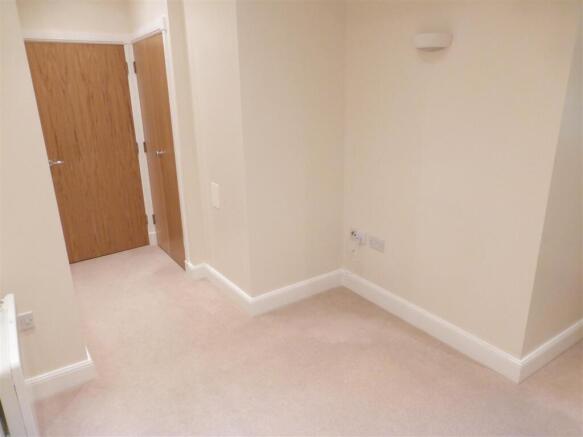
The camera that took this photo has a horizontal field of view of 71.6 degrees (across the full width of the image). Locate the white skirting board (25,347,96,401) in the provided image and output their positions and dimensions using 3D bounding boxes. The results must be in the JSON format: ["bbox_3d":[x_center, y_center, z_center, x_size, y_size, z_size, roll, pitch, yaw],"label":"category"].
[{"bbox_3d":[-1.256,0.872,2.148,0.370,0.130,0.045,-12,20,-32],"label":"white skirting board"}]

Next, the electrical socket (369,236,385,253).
[{"bbox_3d":[0.613,0.188,2.893,0.018,0.086,0.146,-12,20,-32],"label":"electrical socket"}]

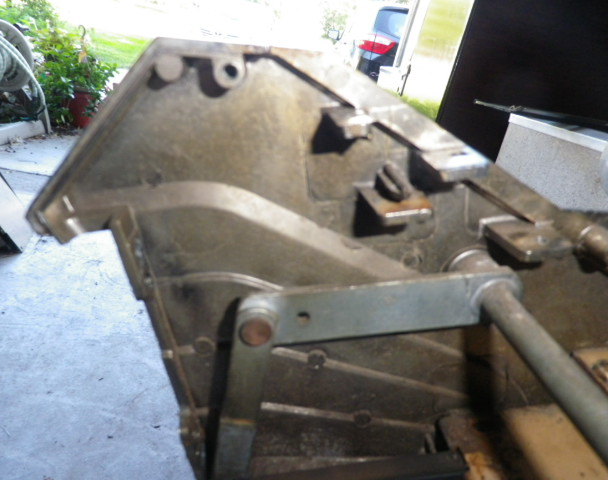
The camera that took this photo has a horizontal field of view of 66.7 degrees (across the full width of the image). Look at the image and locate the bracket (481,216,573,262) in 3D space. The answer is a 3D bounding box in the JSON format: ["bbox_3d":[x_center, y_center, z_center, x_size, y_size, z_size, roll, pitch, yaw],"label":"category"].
[{"bbox_3d":[0.192,-0.003,0.402,0.038,0.013,0.076,-9,19,1],"label":"bracket"}]

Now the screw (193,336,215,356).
[{"bbox_3d":[-0.102,0.110,0.467,0.020,0.020,0.007,-9,19,1],"label":"screw"}]

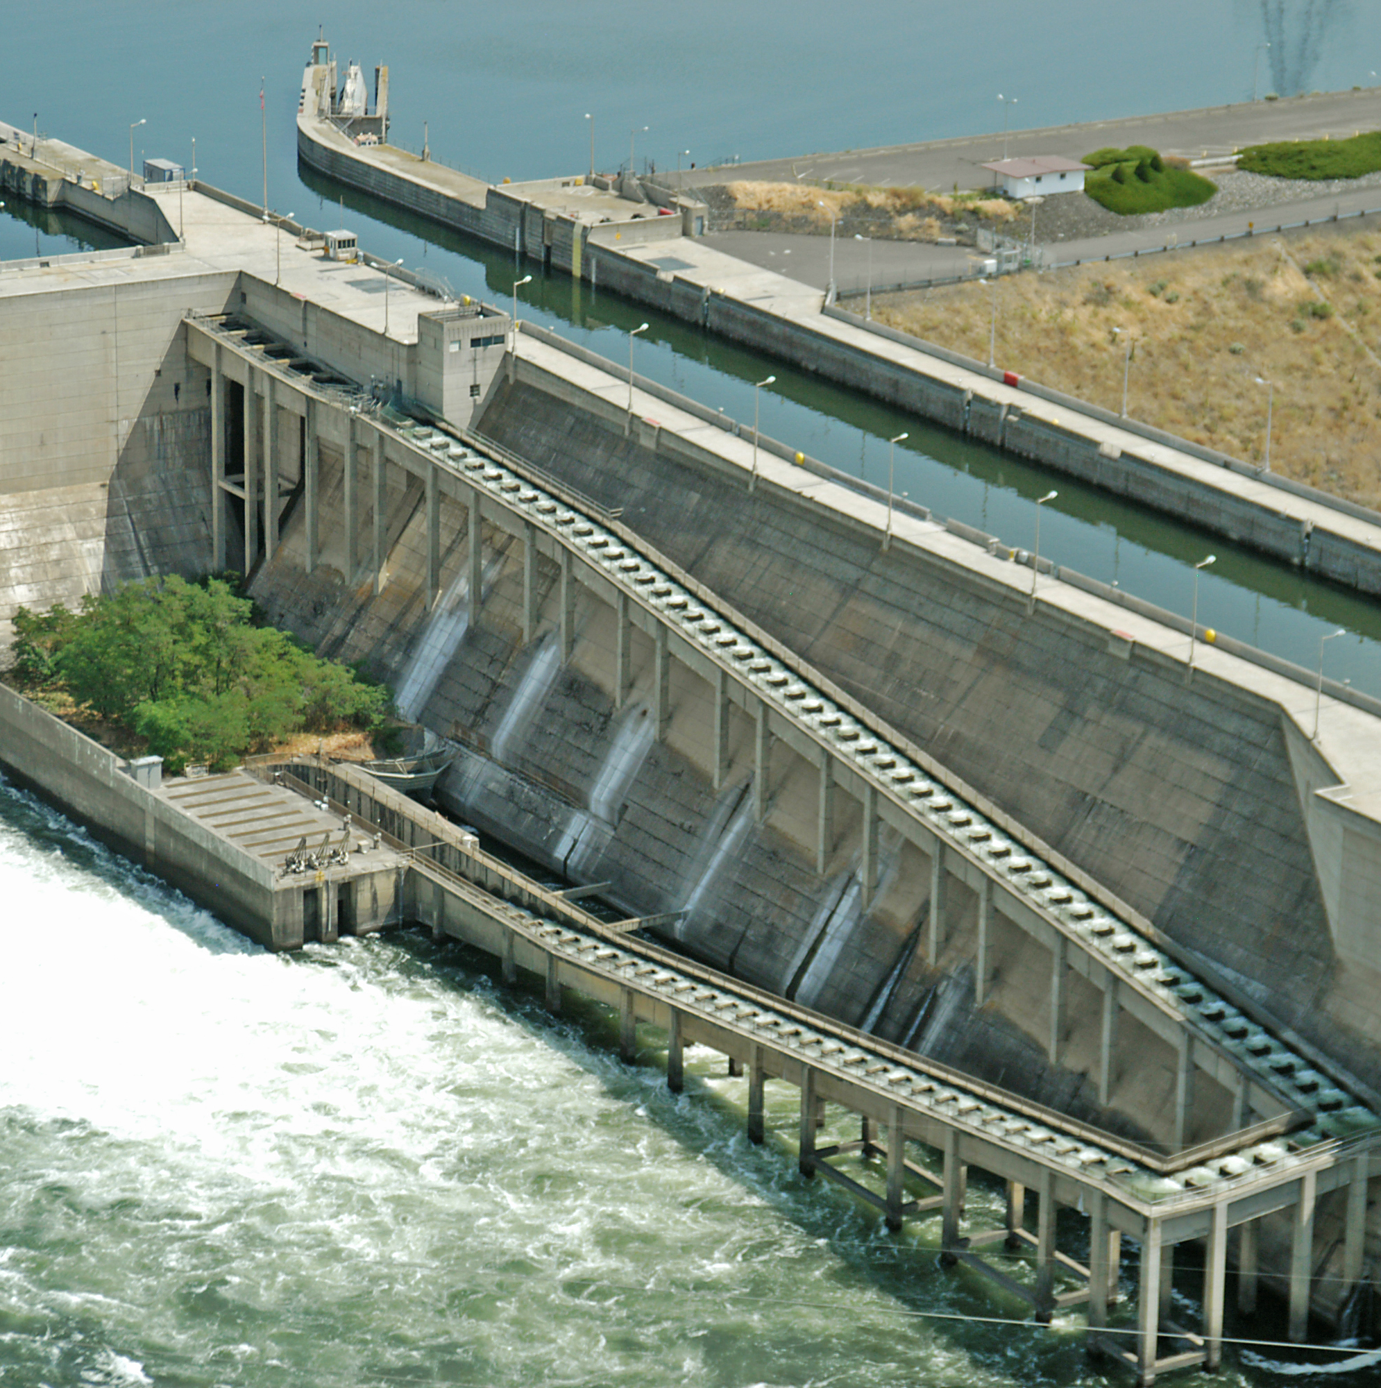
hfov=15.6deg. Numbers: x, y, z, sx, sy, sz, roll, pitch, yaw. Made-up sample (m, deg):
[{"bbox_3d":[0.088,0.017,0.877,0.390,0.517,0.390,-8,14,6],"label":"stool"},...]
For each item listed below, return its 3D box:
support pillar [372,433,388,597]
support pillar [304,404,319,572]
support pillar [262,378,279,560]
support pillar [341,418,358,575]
[{"bbox_3d":[-29.049,-17.103,472.775,0.840,15.816,1.070,-9,20,-30],"label":"support pillar"},{"bbox_3d":[-36.338,-20.056,484.561,0.840,16.935,1.070,-9,20,-30],"label":"support pillar"},{"bbox_3d":[-40.792,-21.770,491.789,0.840,18.069,1.070,-9,20,-30],"label":"support pillar"},{"bbox_3d":[-32.061,-18.622,477.560,0.840,16.377,1.070,-9,20,-30],"label":"support pillar"}]

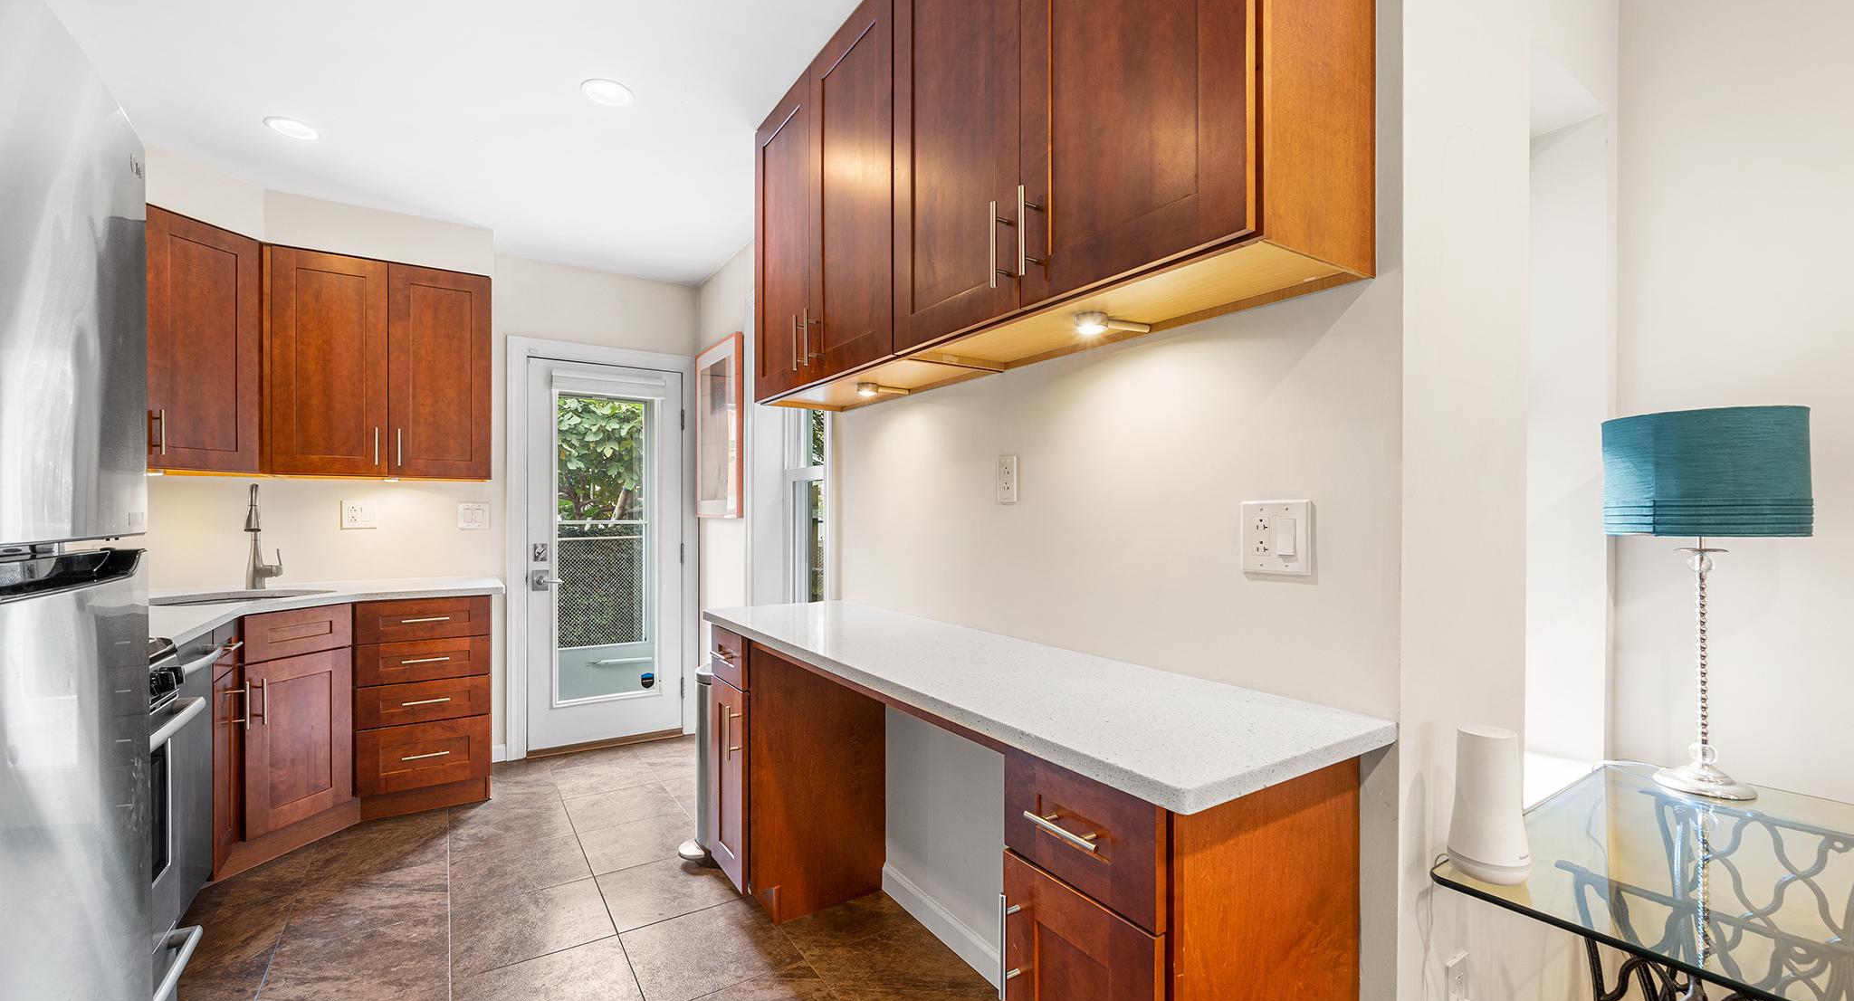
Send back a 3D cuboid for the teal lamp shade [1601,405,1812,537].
[{"bbox_3d":[1.506,-0.047,1.403,0.276,0.229,0.276,1,-1,-34],"label":"teal lamp shade"}]

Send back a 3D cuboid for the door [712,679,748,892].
[{"bbox_3d":[-0.598,0.841,2.186,0.020,0.575,0.278,0,-1,-34],"label":"door"}]

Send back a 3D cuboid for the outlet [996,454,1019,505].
[{"bbox_3d":[0.207,-0.054,1.849,0.010,0.122,0.078,1,-1,-34],"label":"outlet"}]

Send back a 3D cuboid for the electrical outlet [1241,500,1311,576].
[{"bbox_3d":[0.610,0.065,1.261,0.012,0.125,0.125,1,-1,-34],"label":"electrical outlet"}]

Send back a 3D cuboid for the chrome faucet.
[{"bbox_3d":[-2.654,0.147,2.884,0.115,0.426,0.260,1,-1,-40],"label":"chrome faucet"}]

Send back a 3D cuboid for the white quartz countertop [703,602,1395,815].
[{"bbox_3d":[0.005,0.365,1.714,0.507,0.029,1.795,1,-1,-34],"label":"white quartz countertop"}]

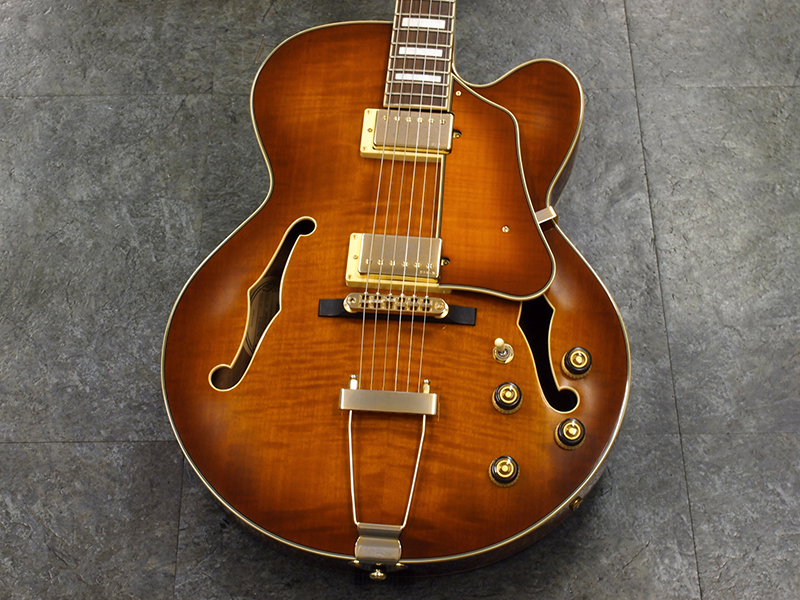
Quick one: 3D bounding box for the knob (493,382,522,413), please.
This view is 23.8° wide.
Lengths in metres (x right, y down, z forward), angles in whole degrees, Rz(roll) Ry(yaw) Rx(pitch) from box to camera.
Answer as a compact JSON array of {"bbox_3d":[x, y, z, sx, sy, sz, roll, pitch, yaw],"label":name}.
[{"bbox_3d":[0.090,0.081,1.576,0.025,0.015,0.025,5,70,1],"label":"knob"}]

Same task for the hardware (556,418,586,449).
[{"bbox_3d":[0.142,0.111,1.571,0.025,0.015,0.025,6,72,-1],"label":"hardware"}]

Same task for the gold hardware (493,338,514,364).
[{"bbox_3d":[0.087,0.041,1.583,0.018,0.022,0.018,5,70,2],"label":"gold hardware"}]

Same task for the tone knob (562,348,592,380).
[{"bbox_3d":[0.149,0.052,1.590,0.025,0.015,0.025,6,69,-1],"label":"tone knob"}]

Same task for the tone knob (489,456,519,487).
[{"bbox_3d":[0.087,0.141,1.560,0.025,0.015,0.025,5,72,1],"label":"tone knob"}]

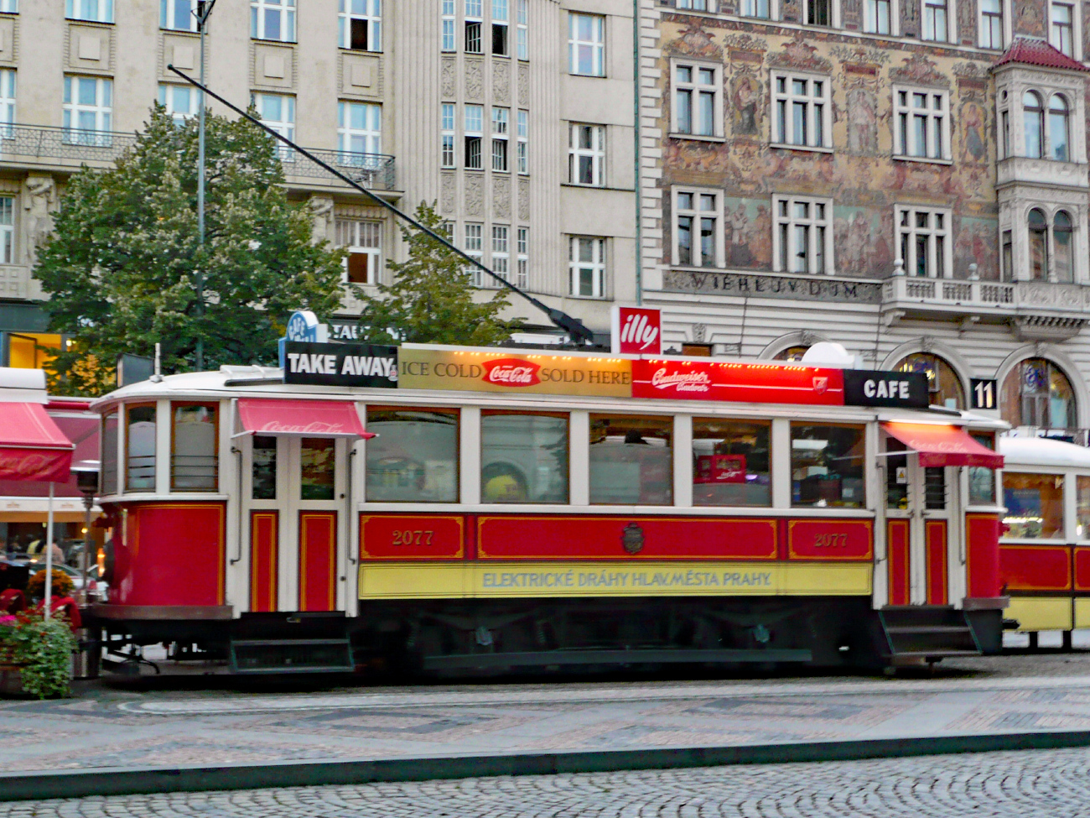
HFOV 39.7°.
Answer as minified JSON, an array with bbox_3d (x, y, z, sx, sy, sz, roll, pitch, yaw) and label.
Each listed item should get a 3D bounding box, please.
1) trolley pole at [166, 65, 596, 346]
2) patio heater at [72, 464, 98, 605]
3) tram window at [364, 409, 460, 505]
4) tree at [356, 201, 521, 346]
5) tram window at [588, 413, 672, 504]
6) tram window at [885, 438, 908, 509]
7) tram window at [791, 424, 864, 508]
[{"bbox_3d":[-1.569,-1.985,15.079,5.000,0.200,0.140,32,-14,-16],"label":"trolley pole"},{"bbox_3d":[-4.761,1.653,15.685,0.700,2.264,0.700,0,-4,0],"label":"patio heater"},{"bbox_3d":[-1.215,0.420,13.940,0.900,0.880,0.060,2,-5,-21],"label":"tram window"},{"bbox_3d":[-2.547,-0.381,34.197,4.500,8.720,4.500,1,-4,-21],"label":"tree"},{"bbox_3d":[0.887,0.525,15.652,0.965,0.938,0.060,2,-5,-22],"label":"tram window"},{"bbox_3d":[3.915,0.721,16.873,0.295,0.791,0.050,2,-5,-22],"label":"tram window"},{"bbox_3d":[3.082,0.620,16.521,0.948,0.928,0.060,2,-5,-22],"label":"tram window"}]

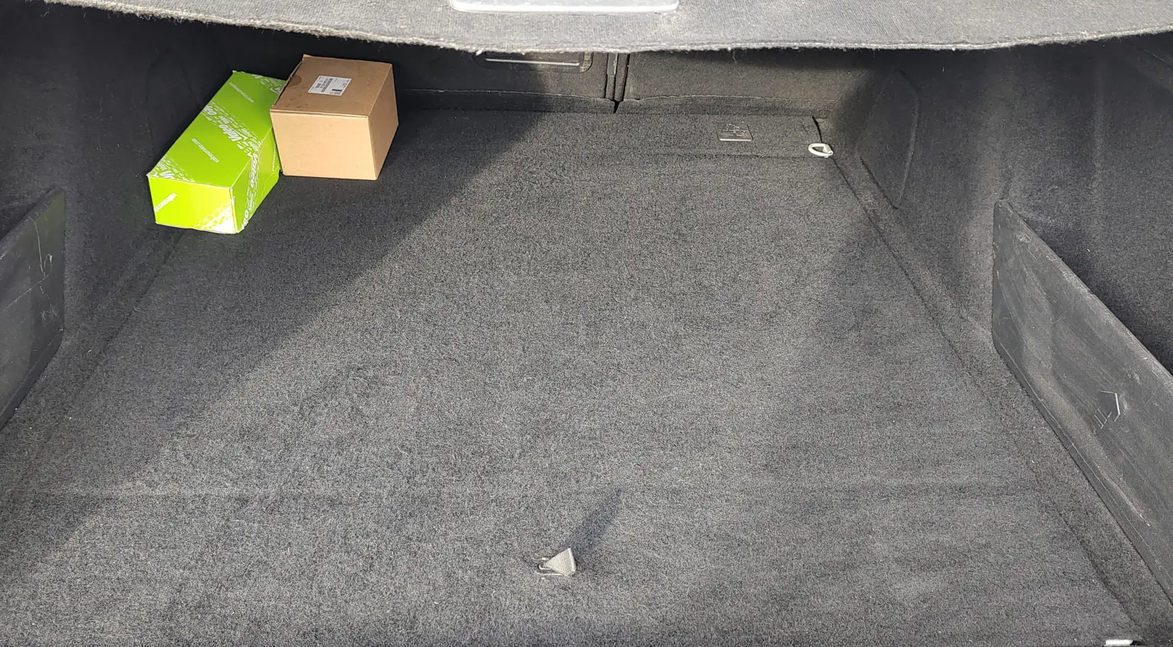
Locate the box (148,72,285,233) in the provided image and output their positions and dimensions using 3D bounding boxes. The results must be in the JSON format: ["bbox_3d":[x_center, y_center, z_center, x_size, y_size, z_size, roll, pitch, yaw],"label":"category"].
[{"bbox_3d":[-0.573,-0.289,1.275,0.118,0.080,0.357,7,41,-5],"label":"box"}]

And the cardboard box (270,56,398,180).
[{"bbox_3d":[-0.424,-0.353,1.340,0.153,0.115,0.200,3,42,-3],"label":"cardboard box"}]

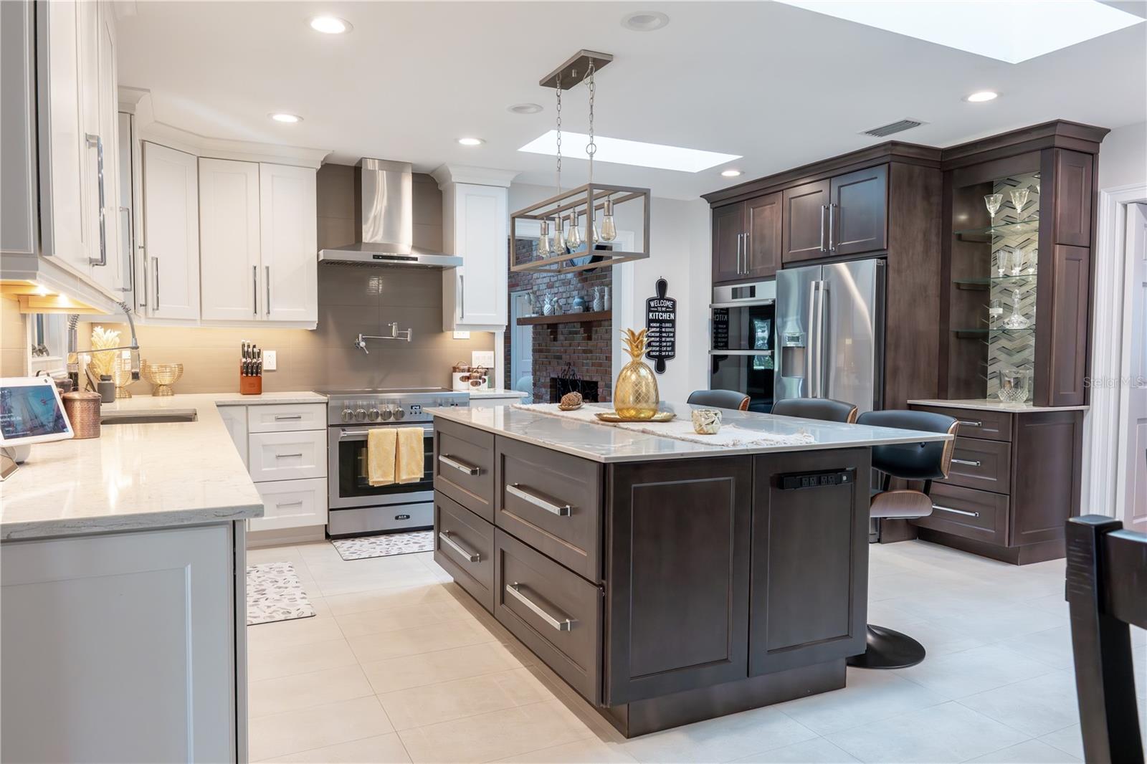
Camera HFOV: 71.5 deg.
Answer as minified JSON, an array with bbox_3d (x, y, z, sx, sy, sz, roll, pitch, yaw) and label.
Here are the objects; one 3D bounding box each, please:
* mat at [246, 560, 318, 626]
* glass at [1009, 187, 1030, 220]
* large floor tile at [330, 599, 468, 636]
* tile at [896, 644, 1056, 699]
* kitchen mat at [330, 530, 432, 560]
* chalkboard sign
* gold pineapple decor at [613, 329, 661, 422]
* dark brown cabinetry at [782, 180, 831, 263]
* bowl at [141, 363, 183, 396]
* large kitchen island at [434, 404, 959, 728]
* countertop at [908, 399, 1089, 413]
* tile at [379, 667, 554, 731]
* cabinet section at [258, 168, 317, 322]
[{"bbox_3d":[-1.622,1.054,4.017,0.495,0.010,0.995,-1,3,-26],"label":"mat"},{"bbox_3d":[2.772,-1.078,4.948,0.105,0.239,0.105,-1,3,-26],"label":"glass"},{"bbox_3d":[-0.770,1.083,3.655,0.591,0.010,0.298,-1,3,-26],"label":"large floor tile"},{"bbox_3d":[1.551,1.124,3.096,0.606,0.010,0.302,-1,3,-26],"label":"tile"},{"bbox_3d":[-0.997,1.000,4.981,0.920,0.010,0.510,-1,3,-26],"label":"kitchen mat"},{"bbox_3d":[0.745,-0.467,6.736,0.308,0.805,0.017,-1,3,-26],"label":"chalkboard sign"},{"bbox_3d":[0.284,-0.039,3.551,0.205,0.396,0.205,0,3,0],"label":"gold pineapple decor"},{"bbox_3d":[1.867,-1.135,5.761,0.500,0.515,0.475,-1,3,-26],"label":"dark brown cabinetry"},{"bbox_3d":[-2.526,-0.014,4.893,0.225,0.197,0.225,-1,3,-26],"label":"bowl"},{"bbox_3d":[0.333,0.628,3.631,1.515,0.917,1.990,-1,3,-26],"label":"large kitchen island"},{"bbox_3d":[2.647,0.144,4.969,0.705,0.024,0.732,-1,3,-26],"label":"countertop"},{"bbox_3d":[-0.360,1.116,2.826,0.610,0.010,0.305,-1,3,-26],"label":"tile"},{"bbox_3d":[-1.915,-0.900,5.311,0.350,0.997,0.327,-1,3,-26],"label":"cabinet section"}]

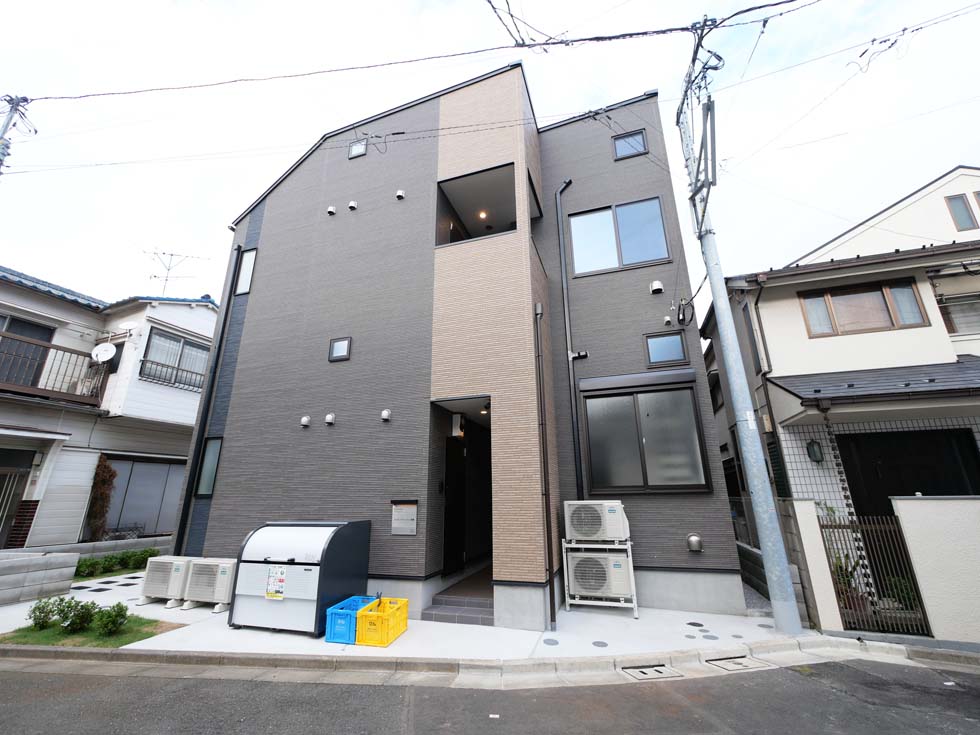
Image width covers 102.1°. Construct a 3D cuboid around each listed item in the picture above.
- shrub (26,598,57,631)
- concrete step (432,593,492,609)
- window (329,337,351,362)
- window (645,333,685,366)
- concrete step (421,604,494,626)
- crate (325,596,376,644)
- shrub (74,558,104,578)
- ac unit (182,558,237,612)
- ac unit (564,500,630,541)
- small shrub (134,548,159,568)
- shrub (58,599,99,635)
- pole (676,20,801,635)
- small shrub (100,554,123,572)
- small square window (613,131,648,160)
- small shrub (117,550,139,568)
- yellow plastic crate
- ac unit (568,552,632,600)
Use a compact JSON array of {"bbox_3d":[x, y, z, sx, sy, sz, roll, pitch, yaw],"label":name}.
[{"bbox_3d":[-5.435,2.994,4.822,0.263,0.341,0.279,-6,-18,17],"label":"shrub"},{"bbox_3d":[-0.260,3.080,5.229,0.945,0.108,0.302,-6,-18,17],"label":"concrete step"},{"bbox_3d":[-2.468,-0.286,6.564,0.413,0.402,0.090,-6,-18,17],"label":"window"},{"bbox_3d":[2.759,-0.276,6.205,0.595,0.563,0.090,-6,-18,17],"label":"window"},{"bbox_3d":[-0.361,3.143,5.028,0.955,0.095,0.320,-6,-18,17],"label":"concrete step"},{"bbox_3d":[-1.520,2.868,4.505,0.383,0.294,0.581,-6,-18,17],"label":"crate"},{"bbox_3d":[-7.892,3.941,7.797,0.390,0.330,0.390,-6,-18,17],"label":"shrub"},{"bbox_3d":[-3.888,3.085,5.641,0.814,0.604,0.349,-6,-18,17],"label":"ac unit"},{"bbox_3d":[1.480,2.115,5.483,0.814,0.507,0.294,-6,-18,17],"label":"ac unit"},{"bbox_3d":[-7.358,4.109,8.498,0.419,0.411,0.403,-6,-18,17],"label":"small shrub"},{"bbox_3d":[-4.844,2.926,4.674,0.372,0.369,0.372,-6,-18,17],"label":"shrub"},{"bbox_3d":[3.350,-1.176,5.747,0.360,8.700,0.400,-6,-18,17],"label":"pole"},{"bbox_3d":[-7.916,4.094,8.296,0.360,0.330,0.360,-6,-18,17],"label":"small shrub"},{"bbox_3d":[2.602,-4.119,7.350,0.593,0.573,0.101,-6,-18,17],"label":"small square window"},{"bbox_3d":[-7.916,4.191,8.649,0.370,0.350,0.370,-6,-18,17],"label":"small shrub"},{"bbox_3d":[-1.189,2.869,4.476,0.366,0.310,0.530,-4,-17,12],"label":"yellow plastic crate"},{"bbox_3d":[1.491,2.810,5.407,0.790,0.530,0.280,-6,-18,17],"label":"ac unit"}]

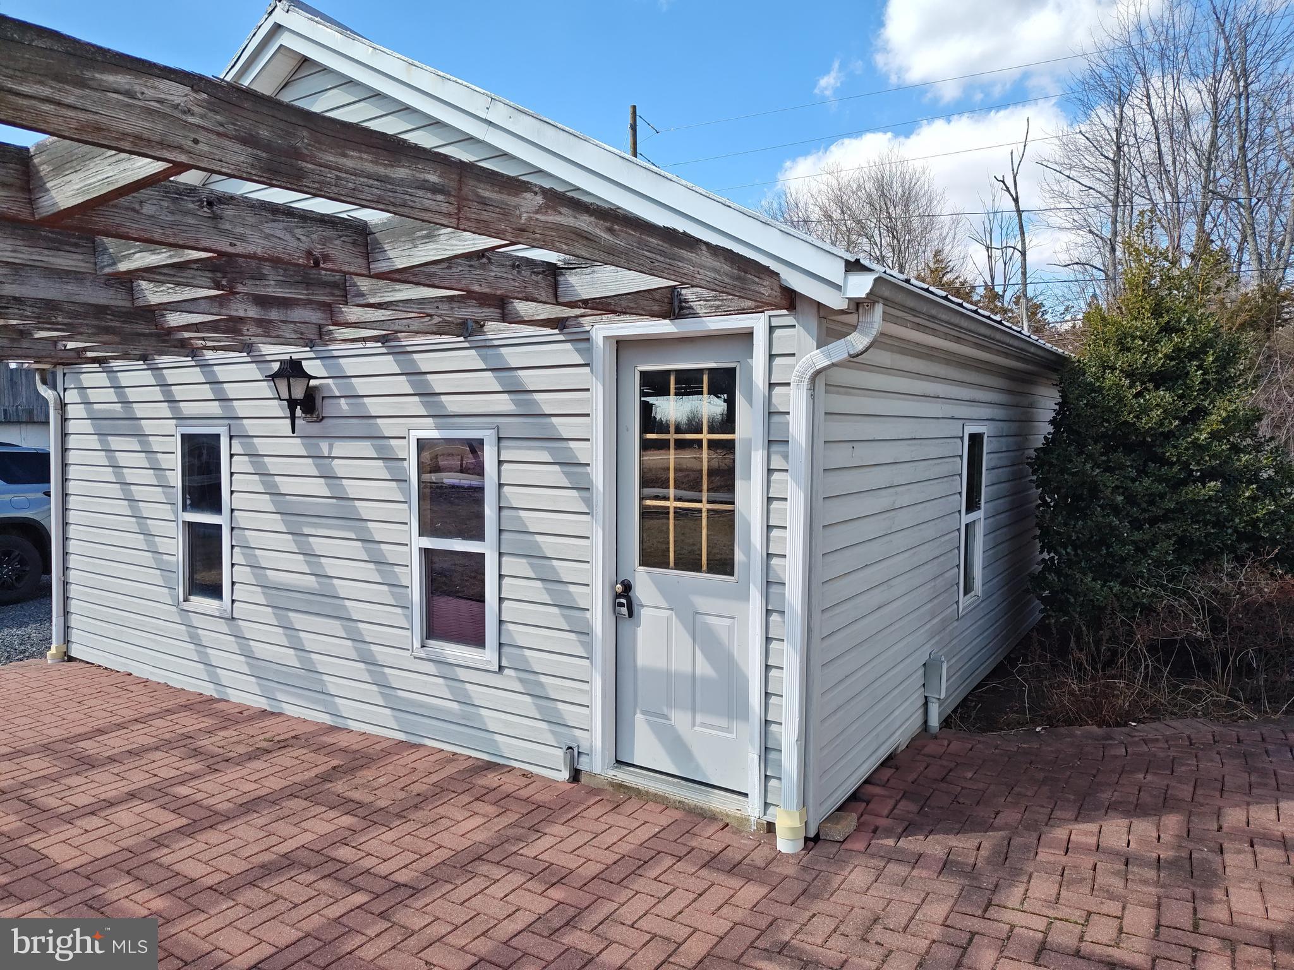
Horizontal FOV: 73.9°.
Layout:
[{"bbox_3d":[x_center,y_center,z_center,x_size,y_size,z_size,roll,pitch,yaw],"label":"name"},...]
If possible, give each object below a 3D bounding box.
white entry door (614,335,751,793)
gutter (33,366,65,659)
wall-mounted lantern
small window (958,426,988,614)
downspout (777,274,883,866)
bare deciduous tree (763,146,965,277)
[{"bbox_3d":[0.181,0.349,3.917,0.754,2.025,0.050,2,4,32],"label":"white entry door"},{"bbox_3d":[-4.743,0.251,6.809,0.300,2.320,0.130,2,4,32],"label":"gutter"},{"bbox_3d":[-2.033,-0.515,4.961,0.205,0.440,0.245,2,4,32],"label":"wall-mounted lantern"},{"bbox_3d":[2.155,0.218,5.704,0.080,1.238,0.665,3,5,33],"label":"small window"},{"bbox_3d":[0.714,0.389,3.371,0.380,2.200,0.130,2,4,32],"label":"downspout"},{"bbox_3d":[7.951,-6.232,31.652,7.237,12.073,7.400,0,4,0],"label":"bare deciduous tree"}]

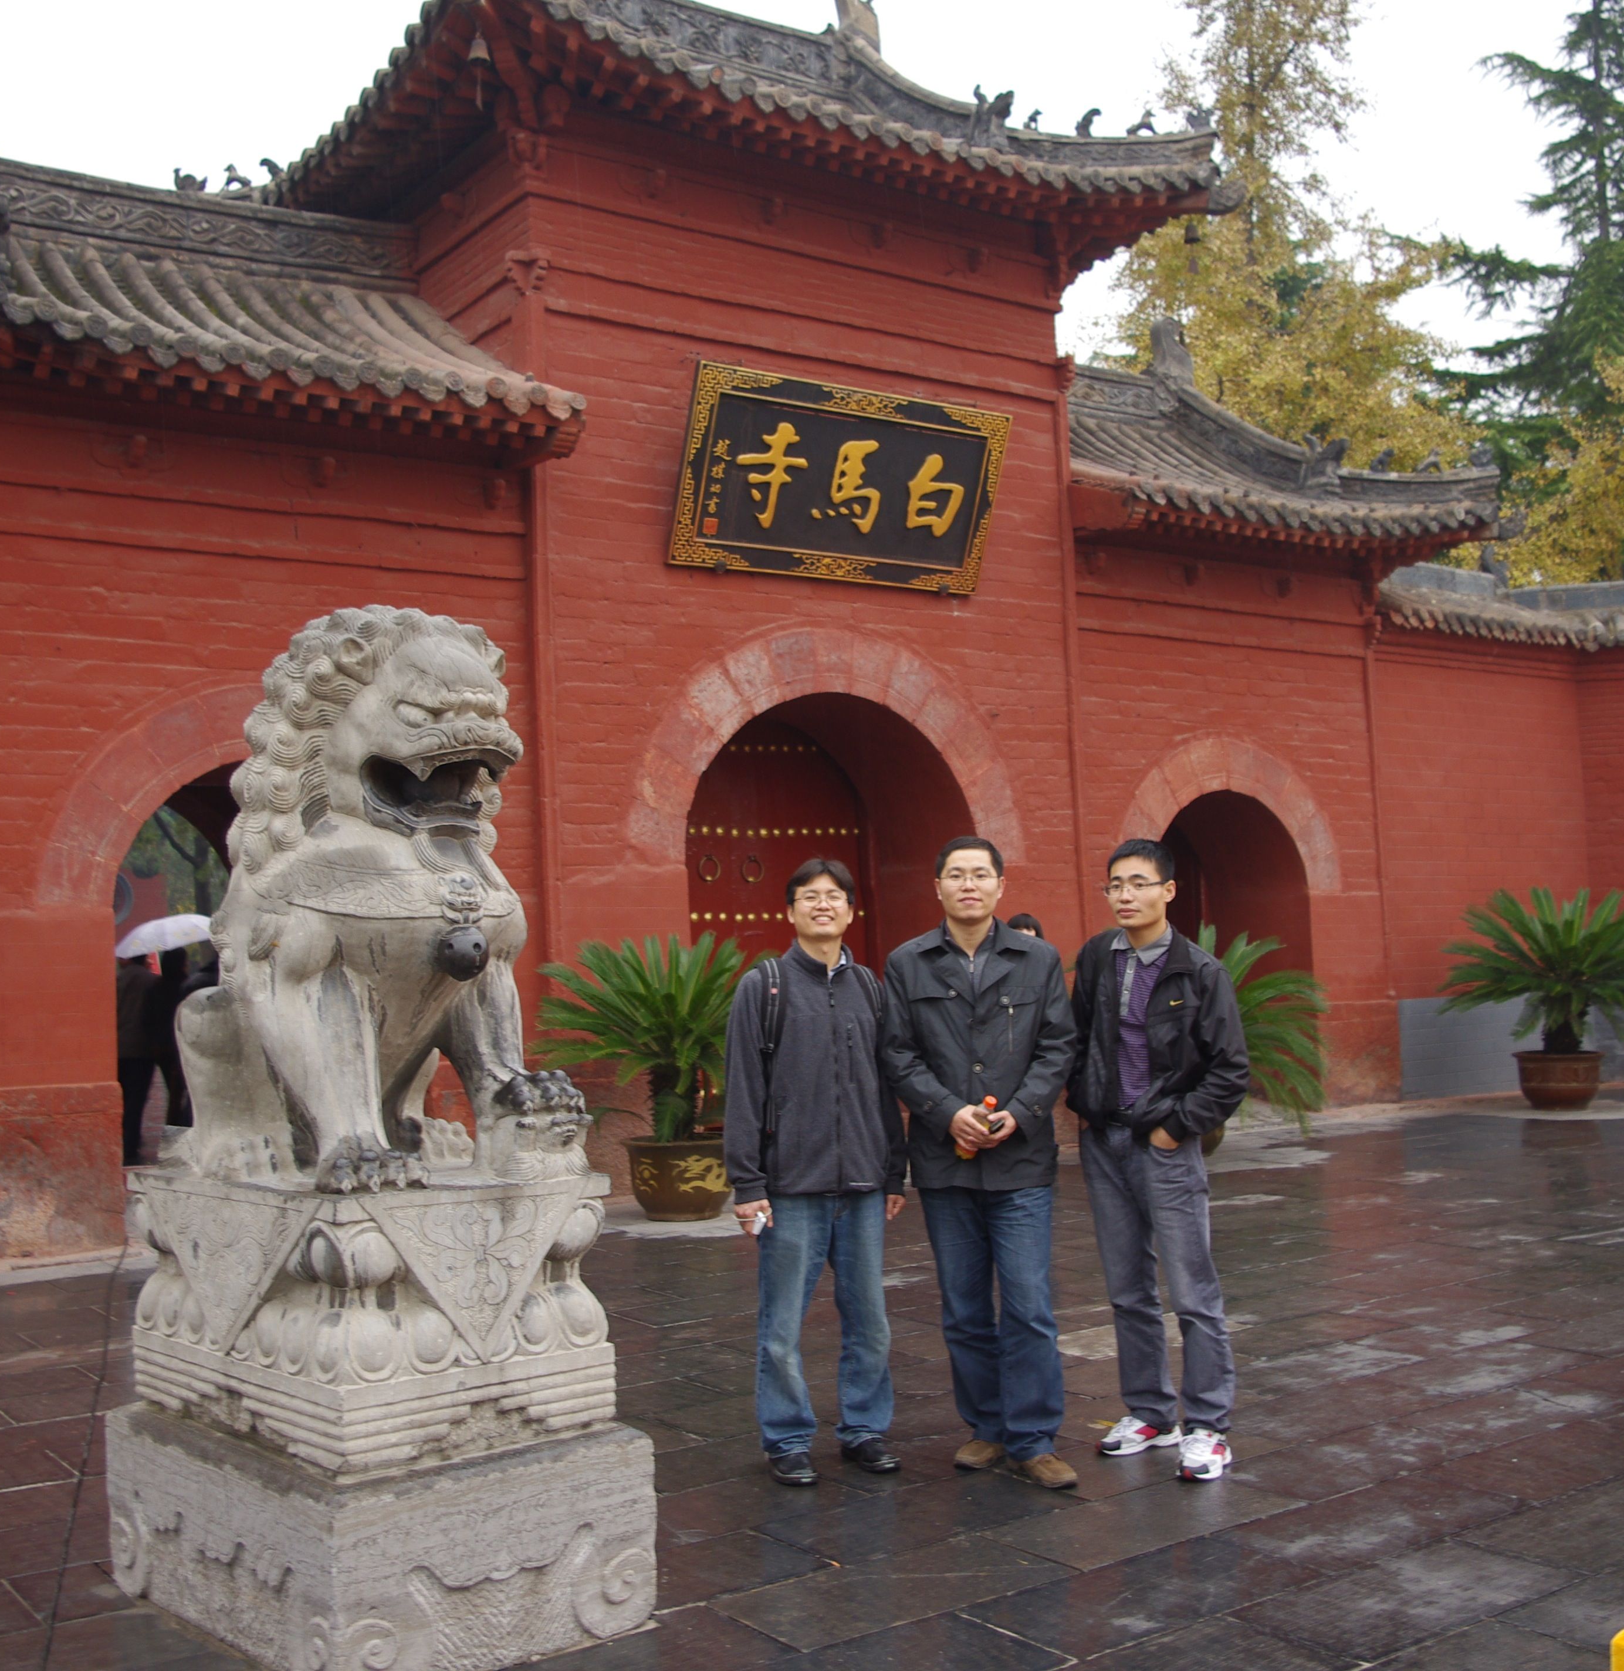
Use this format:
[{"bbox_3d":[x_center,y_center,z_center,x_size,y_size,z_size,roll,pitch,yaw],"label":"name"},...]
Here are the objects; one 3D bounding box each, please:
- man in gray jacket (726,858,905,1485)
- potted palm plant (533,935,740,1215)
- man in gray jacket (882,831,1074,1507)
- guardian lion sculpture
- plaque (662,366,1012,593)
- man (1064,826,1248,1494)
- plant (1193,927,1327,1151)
[{"bbox_3d":[0.008,0.924,5.352,0.500,1.715,0.380,-2,-4,-3],"label":"man in gray jacket"},{"bbox_3d":[-0.764,1.369,10.865,1.600,1.620,1.600,-2,-4,0],"label":"potted palm plant"},{"bbox_3d":[0.465,0.884,5.259,0.540,1.750,0.360,-2,-4,3],"label":"man in gray jacket"},{"bbox_3d":[-1.044,0.133,4.392,0.640,1.310,0.960,1,-5,-41],"label":"guardian lion sculpture"},{"bbox_3d":[0.219,-2.342,12.637,2.500,1.270,0.120,1,18,-34],"label":"plaque"},{"bbox_3d":[0.940,0.879,5.281,0.500,1.730,0.360,-4,-4,29],"label":"man"},{"bbox_3d":[2.553,1.384,13.109,1.750,1.620,1.750,1,-5,-34],"label":"plant"}]

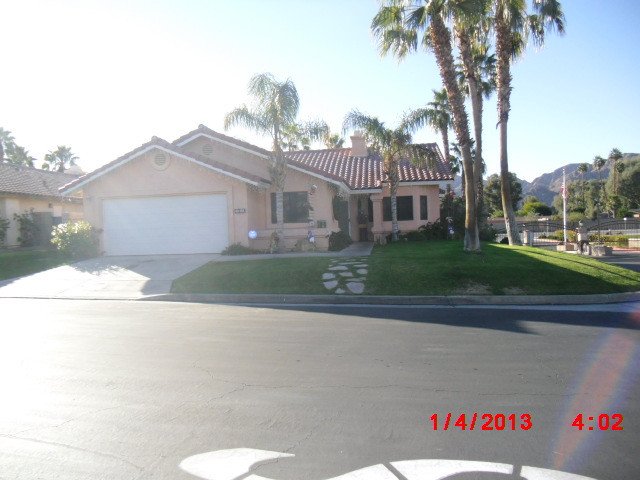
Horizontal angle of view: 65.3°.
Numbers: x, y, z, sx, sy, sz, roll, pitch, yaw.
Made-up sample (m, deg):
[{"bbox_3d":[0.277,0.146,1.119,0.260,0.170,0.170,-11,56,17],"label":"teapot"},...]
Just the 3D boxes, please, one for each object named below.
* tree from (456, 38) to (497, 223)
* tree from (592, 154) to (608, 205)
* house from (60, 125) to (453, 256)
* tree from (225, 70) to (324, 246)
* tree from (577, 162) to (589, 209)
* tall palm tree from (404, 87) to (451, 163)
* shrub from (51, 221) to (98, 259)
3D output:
[{"bbox_3d":[9.512,-6.110,30.147,2.500,12.008,2.500,-2,1,9],"label":"tree"},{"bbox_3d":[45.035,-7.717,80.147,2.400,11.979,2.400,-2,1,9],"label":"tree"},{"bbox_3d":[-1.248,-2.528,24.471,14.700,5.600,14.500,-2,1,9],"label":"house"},{"bbox_3d":[-1.611,-2.746,17.678,3.200,6.325,3.200,-2,1,9],"label":"tree"},{"bbox_3d":[43.717,-7.325,83.137,2.100,11.130,2.100,-2,1,9],"label":"tree"},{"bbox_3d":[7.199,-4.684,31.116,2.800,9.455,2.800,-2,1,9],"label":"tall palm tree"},{"bbox_3d":[-8.835,0.006,18.039,1.600,1.380,1.450,-2,1,9],"label":"shrub"}]

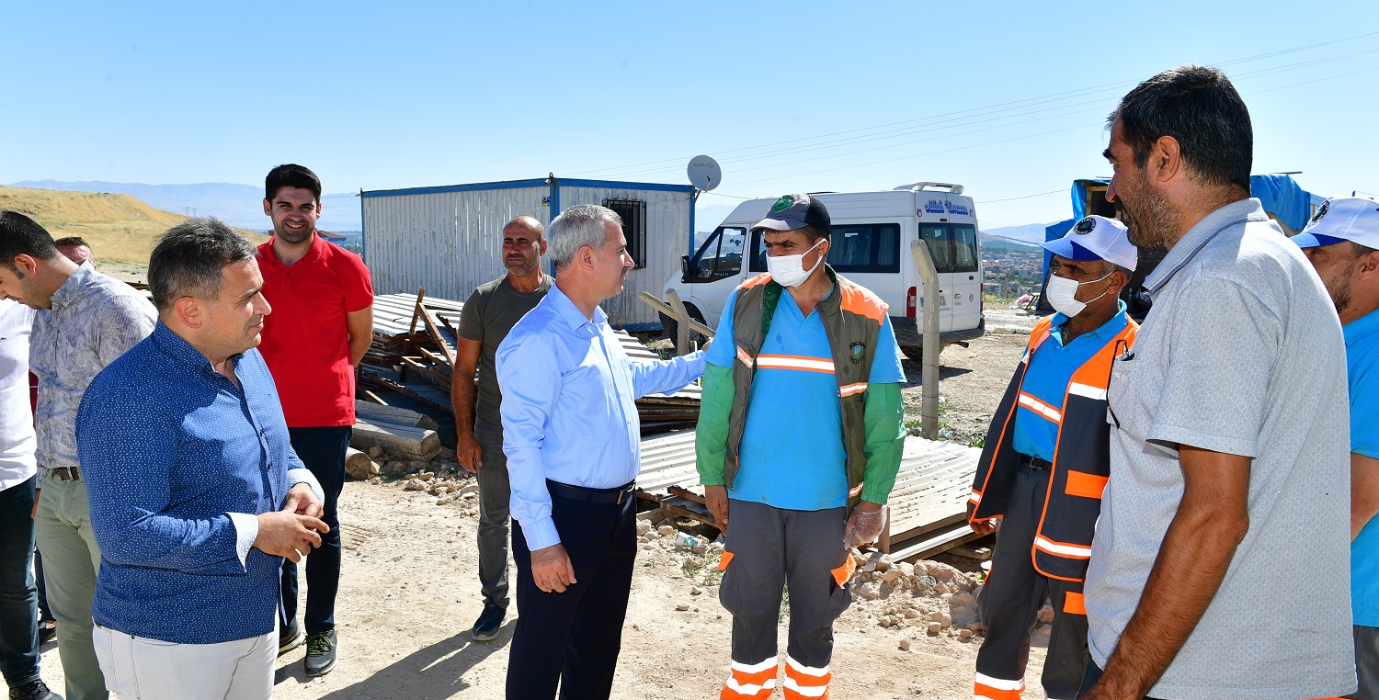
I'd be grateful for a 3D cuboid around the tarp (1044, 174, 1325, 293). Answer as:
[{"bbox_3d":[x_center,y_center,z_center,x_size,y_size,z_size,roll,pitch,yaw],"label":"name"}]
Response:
[{"bbox_3d":[9.812,-2.338,20.000,4.900,2.300,2.400,2,6,11],"label":"tarp"}]

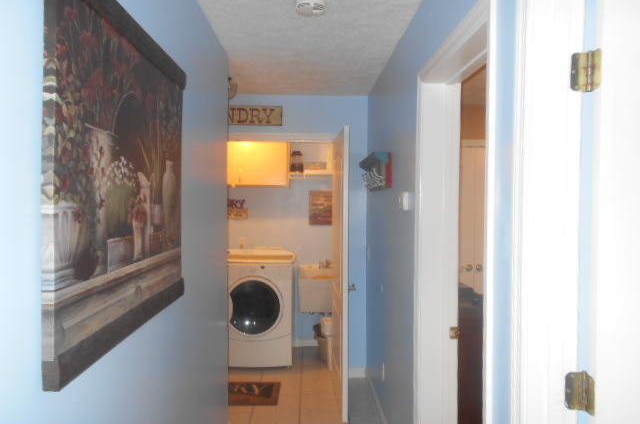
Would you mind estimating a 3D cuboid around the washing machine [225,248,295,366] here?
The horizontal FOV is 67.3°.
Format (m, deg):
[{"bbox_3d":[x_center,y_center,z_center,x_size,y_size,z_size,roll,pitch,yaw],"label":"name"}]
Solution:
[{"bbox_3d":[-0.599,0.920,4.685,0.686,1.000,0.660,0,1,-1],"label":"washing machine"}]

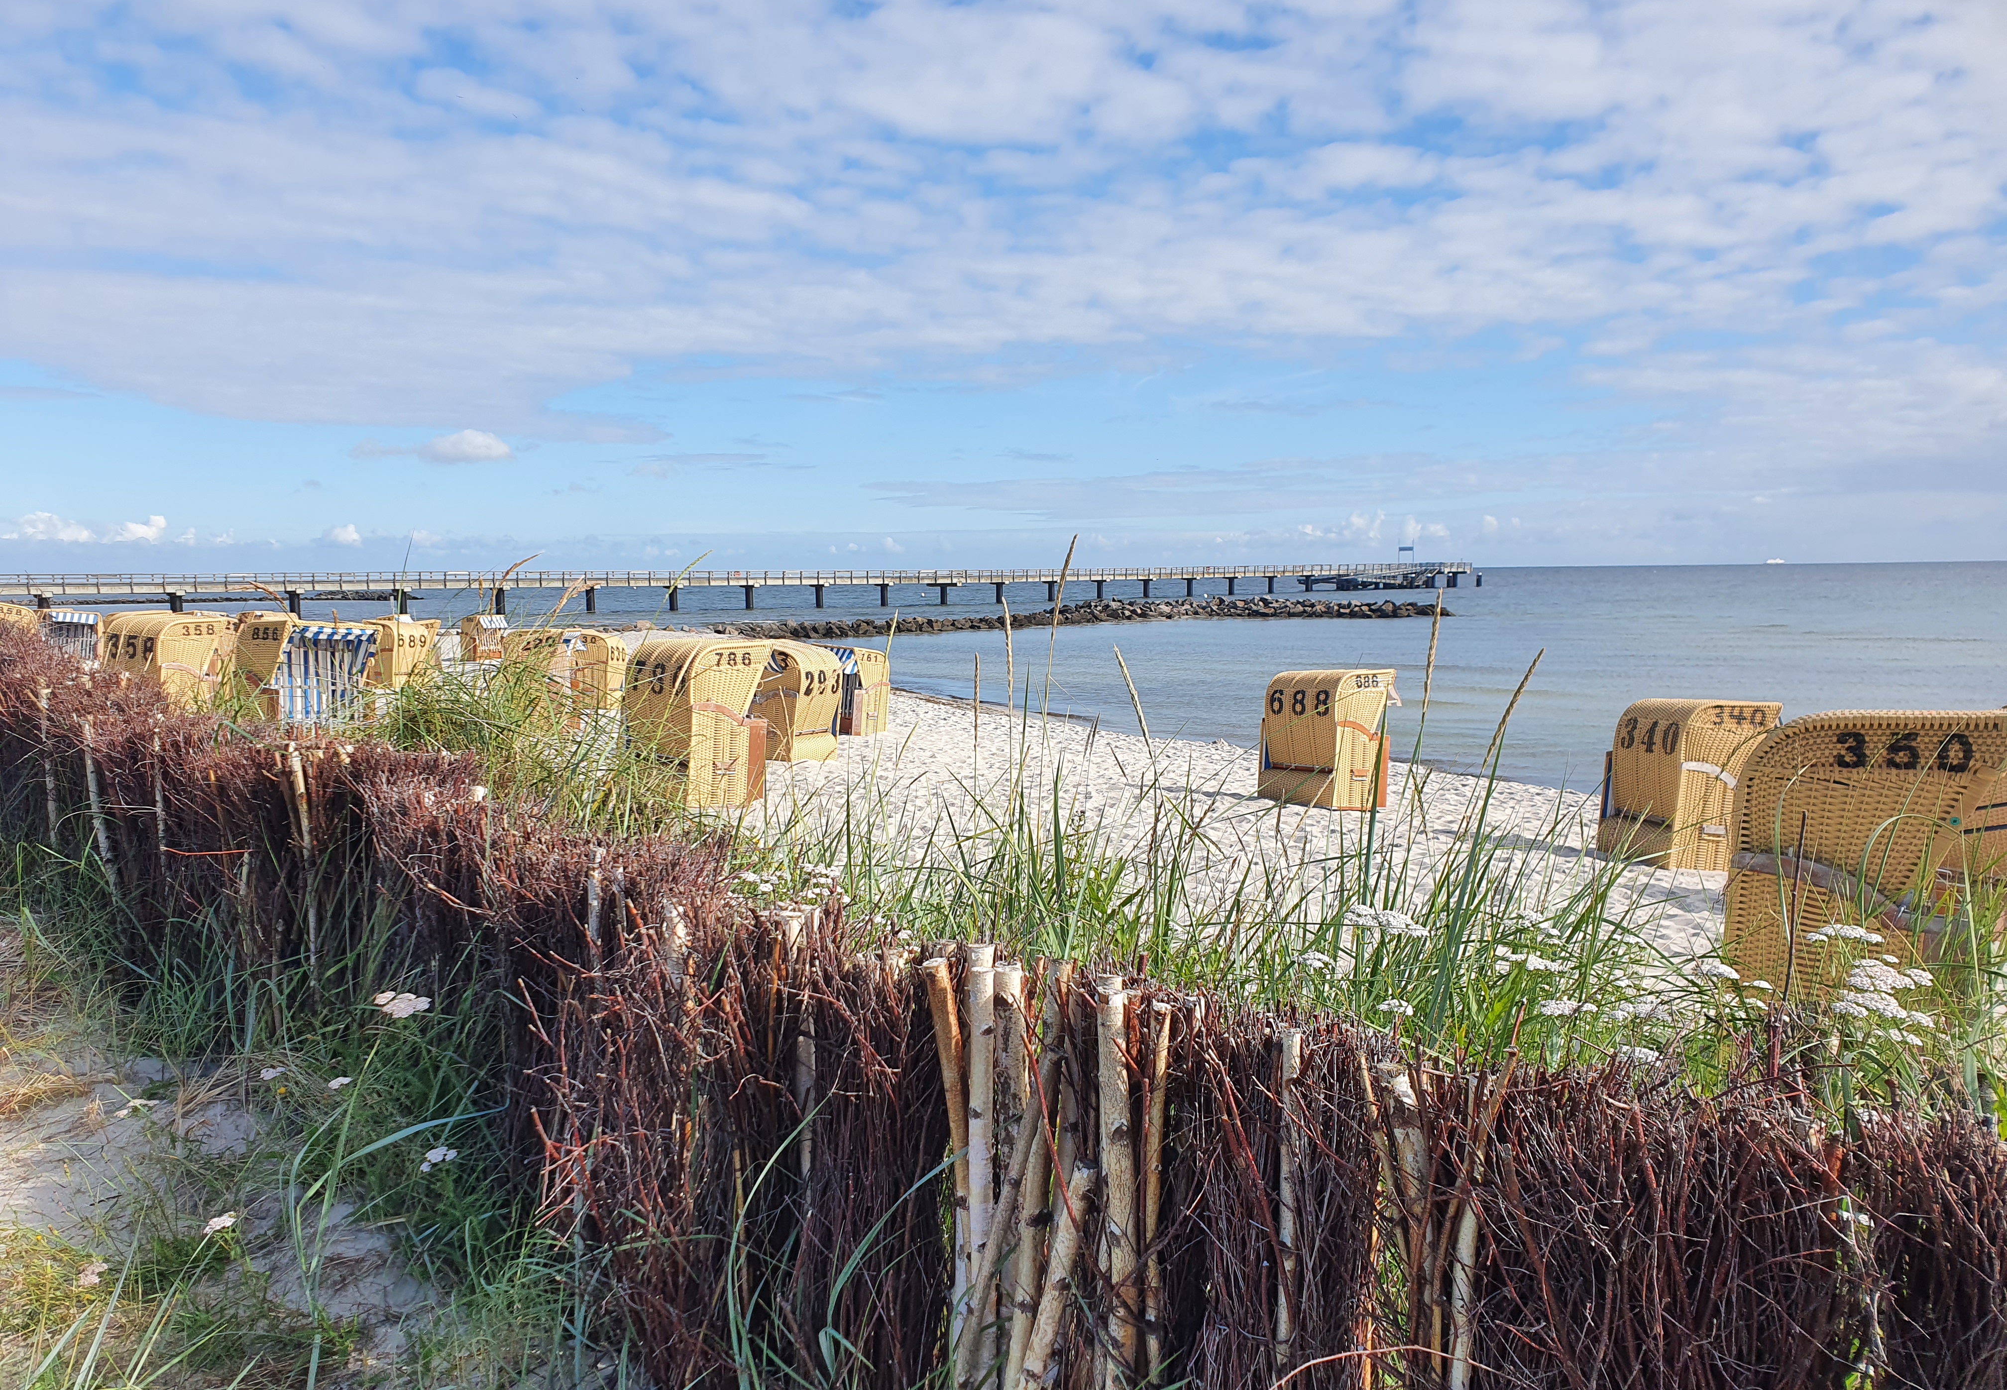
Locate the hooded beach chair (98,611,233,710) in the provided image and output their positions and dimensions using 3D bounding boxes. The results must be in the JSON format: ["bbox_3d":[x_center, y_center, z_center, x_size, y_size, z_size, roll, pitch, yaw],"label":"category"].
[{"bbox_3d":[-11.761,-0.273,21.170,1.200,1.600,0.970,4,2,26],"label":"hooded beach chair"}]

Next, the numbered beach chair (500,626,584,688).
[{"bbox_3d":[-7.306,-0.218,23.887,1.000,1.580,1.235,-1,5,-2],"label":"numbered beach chair"}]

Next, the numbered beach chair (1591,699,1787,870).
[{"bbox_3d":[6.738,0.840,14.822,1.000,1.580,1.235,-1,5,-6],"label":"numbered beach chair"}]

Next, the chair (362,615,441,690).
[{"bbox_3d":[-15.018,-0.970,37.245,0.970,1.600,1.200,3,2,17],"label":"chair"}]

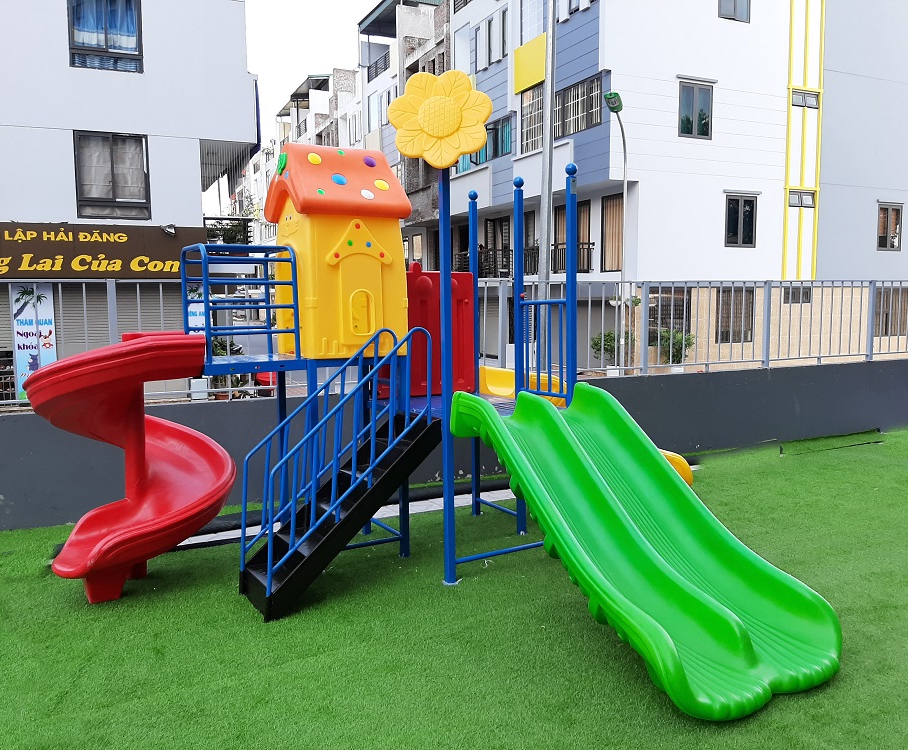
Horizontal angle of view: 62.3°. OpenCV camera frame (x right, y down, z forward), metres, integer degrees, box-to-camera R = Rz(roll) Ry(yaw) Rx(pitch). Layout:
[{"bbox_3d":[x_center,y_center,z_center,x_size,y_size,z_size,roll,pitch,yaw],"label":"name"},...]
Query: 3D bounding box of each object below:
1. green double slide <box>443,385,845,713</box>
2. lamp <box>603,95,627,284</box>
[{"bbox_3d":[0.869,0.702,3.819,0.970,1.140,1.880,-4,7,-31],"label":"green double slide"},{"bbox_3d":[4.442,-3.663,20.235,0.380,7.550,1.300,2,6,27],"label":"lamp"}]

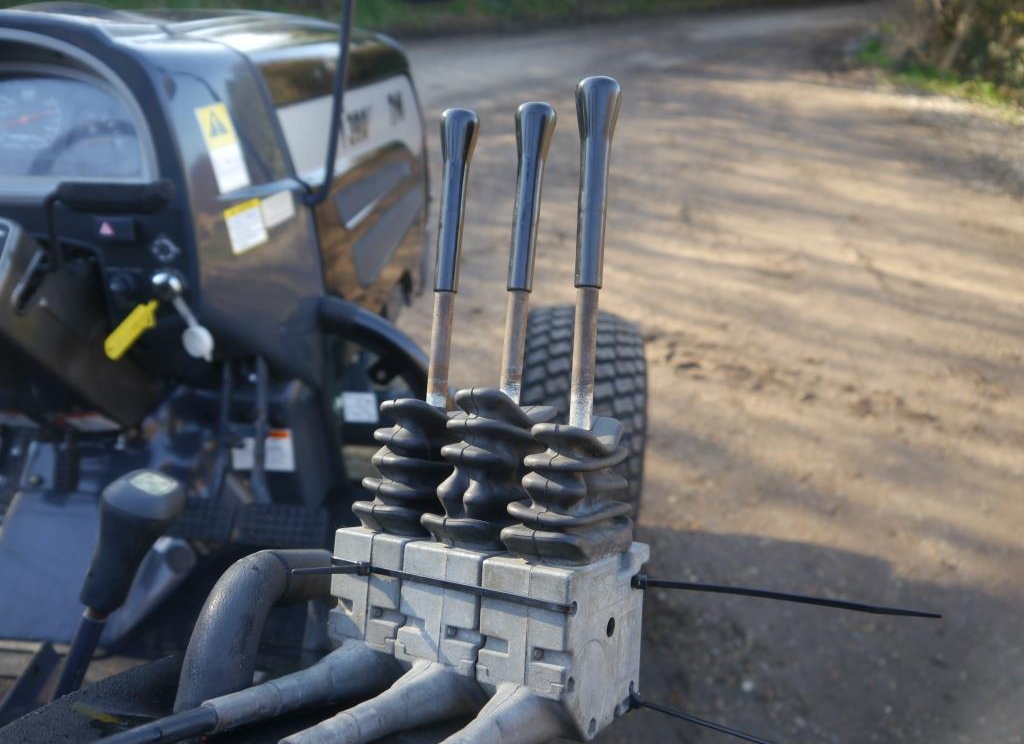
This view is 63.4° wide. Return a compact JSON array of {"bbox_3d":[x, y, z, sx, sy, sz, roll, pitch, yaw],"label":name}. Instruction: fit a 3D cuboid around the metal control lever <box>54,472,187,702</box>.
[{"bbox_3d":[-0.275,0.148,0.570,0.047,0.175,0.047,23,6,-2],"label":"metal control lever"}]

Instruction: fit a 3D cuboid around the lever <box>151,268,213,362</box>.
[{"bbox_3d":[-0.366,-0.063,0.920,0.034,0.110,0.033,-14,23,16],"label":"lever"}]

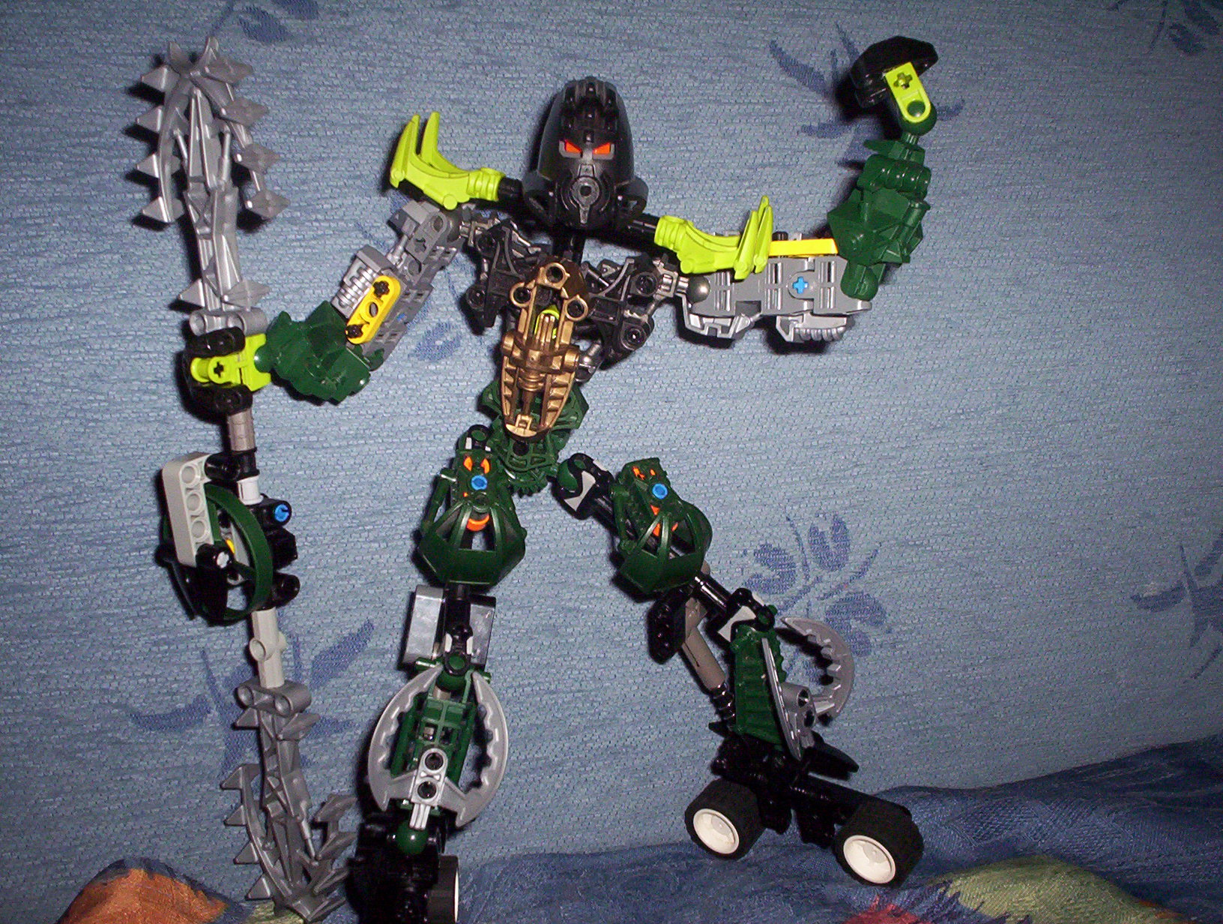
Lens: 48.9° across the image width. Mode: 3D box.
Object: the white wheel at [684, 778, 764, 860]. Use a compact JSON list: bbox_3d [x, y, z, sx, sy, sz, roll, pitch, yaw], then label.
[{"bbox_3d":[0.039,0.122,0.460,0.024,0.024,0.014,1,24,38],"label":"white wheel"}]

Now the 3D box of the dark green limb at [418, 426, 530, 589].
[{"bbox_3d":[-0.042,0.014,0.410,0.033,0.049,0.027,3,-6,-3],"label":"dark green limb"}]

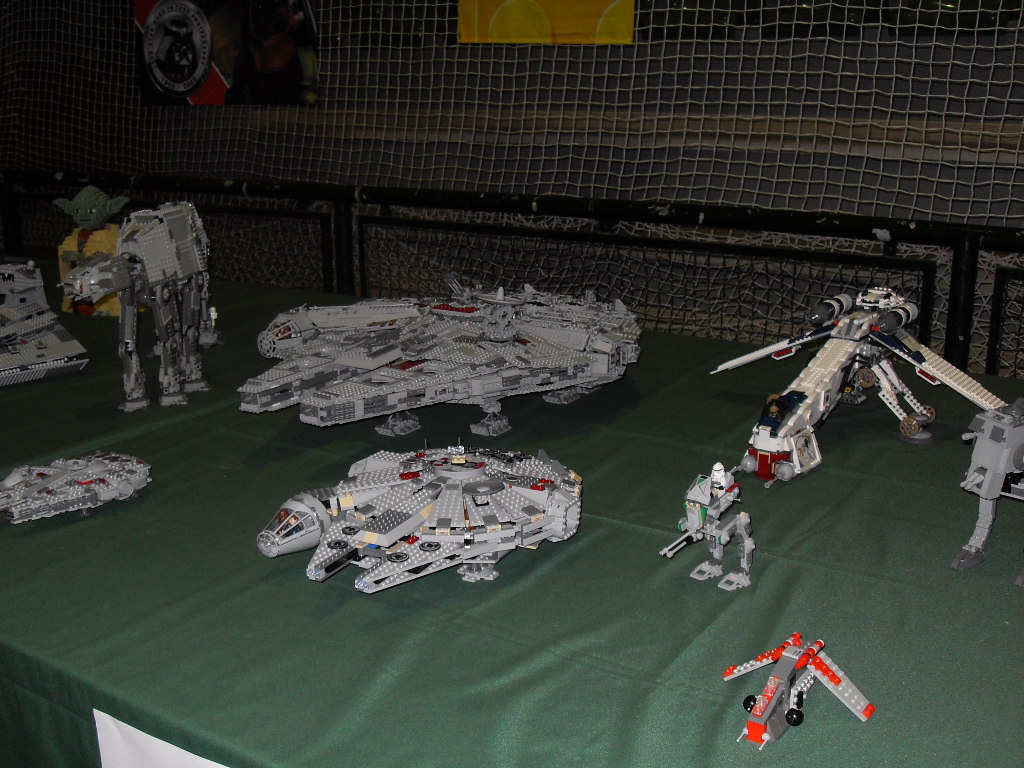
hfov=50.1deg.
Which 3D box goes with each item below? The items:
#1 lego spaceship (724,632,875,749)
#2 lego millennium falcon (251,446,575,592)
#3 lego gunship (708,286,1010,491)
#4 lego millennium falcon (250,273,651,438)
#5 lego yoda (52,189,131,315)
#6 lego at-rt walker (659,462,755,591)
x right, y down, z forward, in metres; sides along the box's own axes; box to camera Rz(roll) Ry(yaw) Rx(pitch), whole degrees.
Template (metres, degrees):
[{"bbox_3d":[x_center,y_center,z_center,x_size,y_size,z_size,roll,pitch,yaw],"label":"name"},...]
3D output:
[{"bbox_3d":[0.236,0.265,0.953,0.132,0.054,0.148,9,16,33],"label":"lego spaceship"},{"bbox_3d":[-0.084,0.147,1.313,0.295,0.117,0.402,7,15,28],"label":"lego millennium falcon"},{"bbox_3d":[0.514,-0.016,1.773,0.475,0.218,0.590,9,16,33],"label":"lego gunship"},{"bbox_3d":[-0.129,-0.068,2.005,0.580,0.210,0.845,9,16,33],"label":"lego millennium falcon"},{"bbox_3d":[-1.118,-0.363,2.962,0.240,0.338,0.165,5,14,19],"label":"lego yoda"},{"bbox_3d":[0.211,0.160,1.205,0.145,0.141,0.066,-12,18,-42],"label":"lego at-rt walker"}]

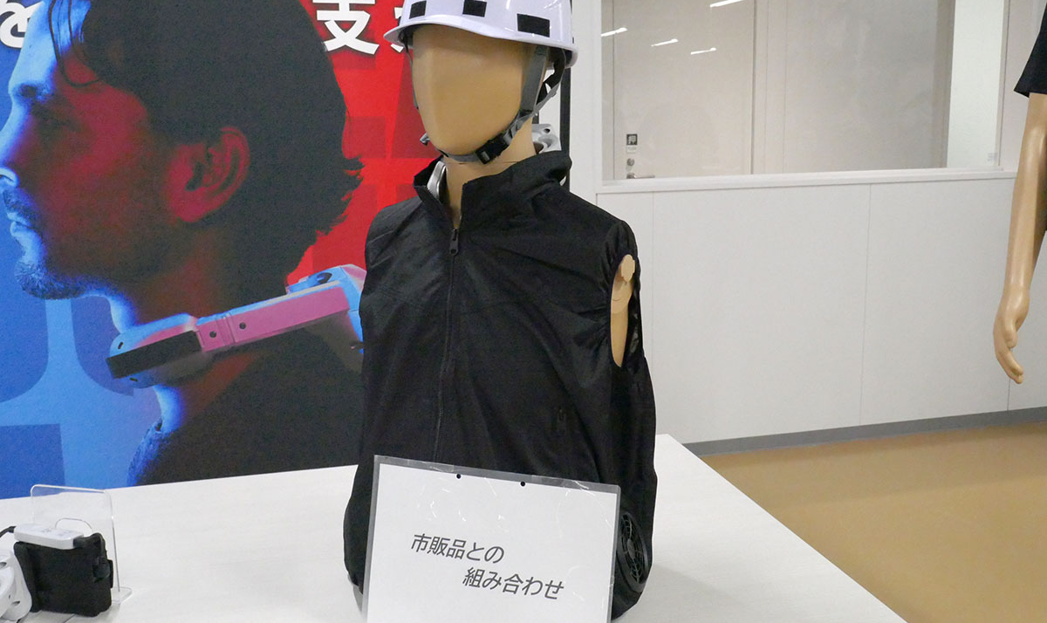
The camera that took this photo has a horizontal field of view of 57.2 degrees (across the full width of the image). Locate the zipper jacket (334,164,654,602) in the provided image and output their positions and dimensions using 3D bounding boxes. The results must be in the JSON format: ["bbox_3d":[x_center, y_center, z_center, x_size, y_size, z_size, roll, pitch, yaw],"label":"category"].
[{"bbox_3d":[-0.042,0.081,1.264,0.430,0.562,0.275,3,11,26],"label":"zipper jacket"}]

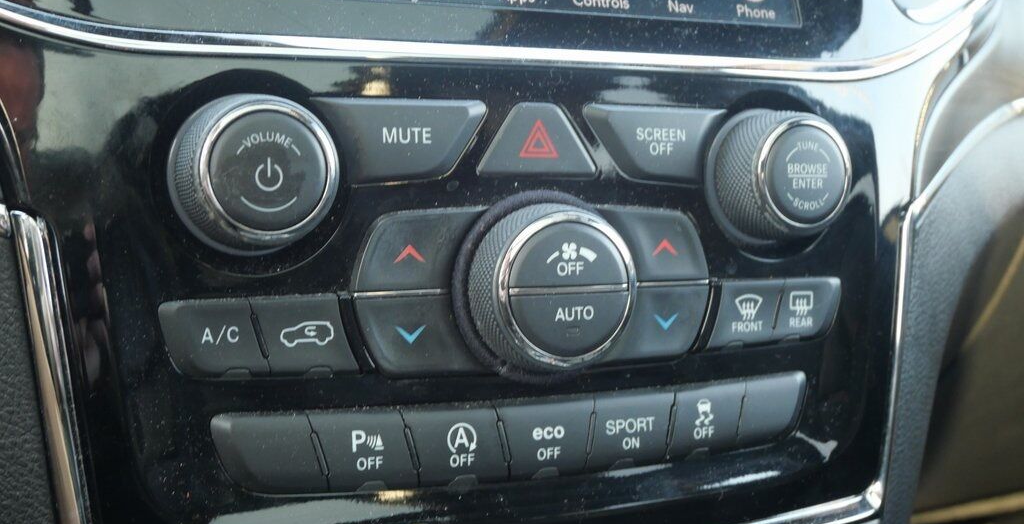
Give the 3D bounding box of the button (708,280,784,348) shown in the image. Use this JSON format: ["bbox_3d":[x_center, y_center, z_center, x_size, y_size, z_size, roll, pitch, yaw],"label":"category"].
[{"bbox_3d":[0.061,0.013,0.347,0.026,0.018,0.007,-2,-1,-25],"label":"button"}]

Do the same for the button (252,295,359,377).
[{"bbox_3d":[-0.048,0.017,0.299,0.026,0.019,0.008,-1,4,-25],"label":"button"}]

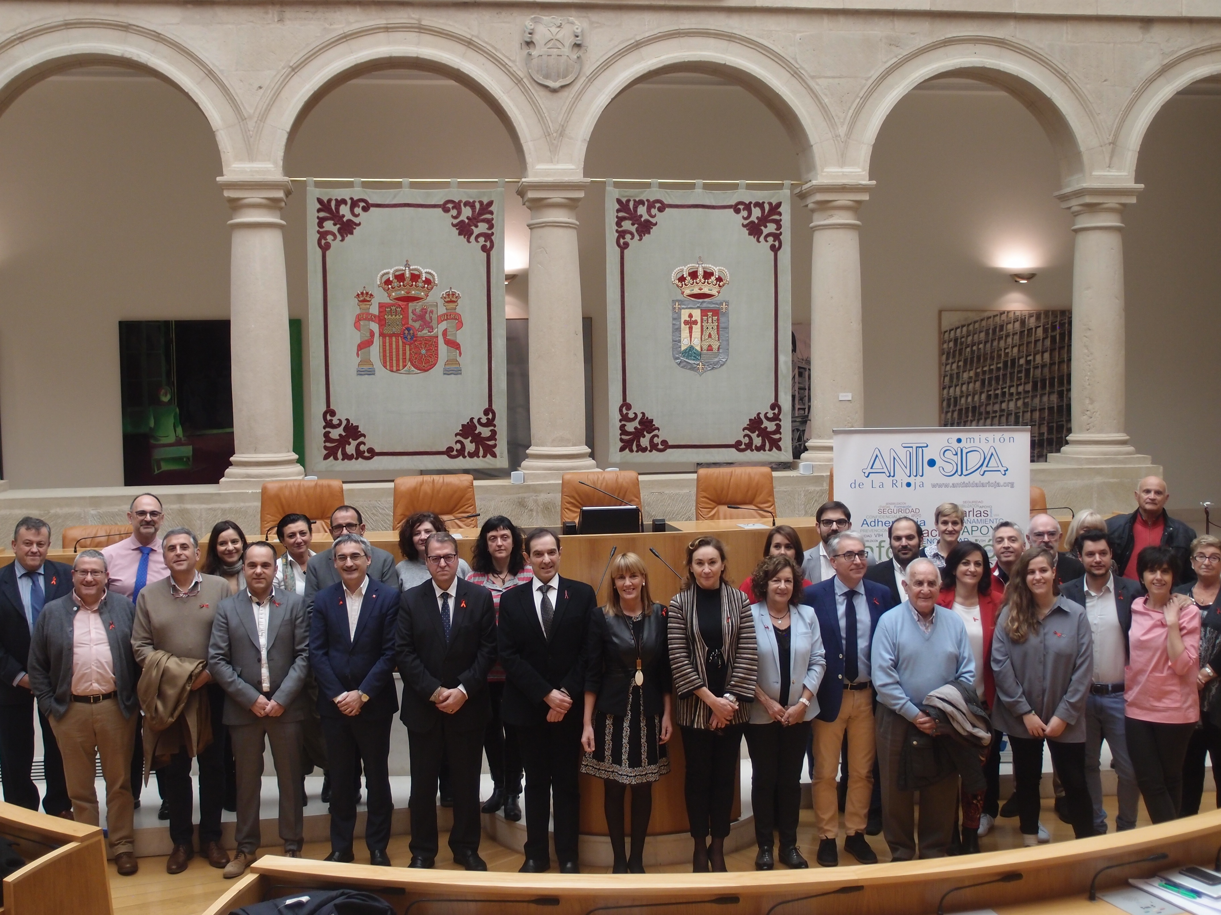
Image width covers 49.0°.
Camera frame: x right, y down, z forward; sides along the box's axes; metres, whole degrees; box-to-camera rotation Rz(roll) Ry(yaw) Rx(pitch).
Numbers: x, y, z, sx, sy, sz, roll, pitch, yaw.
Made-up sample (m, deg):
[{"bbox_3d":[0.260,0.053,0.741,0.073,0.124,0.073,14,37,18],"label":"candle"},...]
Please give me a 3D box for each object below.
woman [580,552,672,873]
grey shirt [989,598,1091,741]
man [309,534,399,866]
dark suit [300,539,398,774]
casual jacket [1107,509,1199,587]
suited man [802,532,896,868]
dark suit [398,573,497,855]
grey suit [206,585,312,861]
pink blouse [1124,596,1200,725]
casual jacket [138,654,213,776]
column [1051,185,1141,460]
[{"bbox_3d":[0.083,1.319,7.033,0.470,1.651,0.340,-1,3,-3],"label":"woman"},{"bbox_3d":[2.394,1.174,7.450,0.540,0.790,0.330,0,3,11],"label":"grey shirt"},{"bbox_3d":[-1.374,1.295,7.165,0.500,1.770,0.380,-1,3,-9],"label":"man"},{"bbox_3d":[-1.526,1.201,7.870,0.550,1.360,0.330,-2,3,-11],"label":"dark suit"},{"bbox_3d":[3.546,0.693,8.768,0.600,0.730,0.320,0,3,14],"label":"casual jacket"},{"bbox_3d":[1.261,1.276,7.141,0.500,1.750,0.360,-1,3,0],"label":"suited man"},{"bbox_3d":[-0.872,1.395,7.120,0.530,1.525,0.330,-1,3,-7],"label":"dark suit"},{"bbox_3d":[-1.862,1.398,7.099,0.530,1.444,0.340,-2,3,-15],"label":"grey suit"},{"bbox_3d":[2.956,1.092,7.179,0.420,0.701,0.300,0,3,18],"label":"pink blouse"},{"bbox_3d":[-2.328,1.366,7.150,0.380,0.670,0.270,-2,3,-18],"label":"casual jacket"},{"bbox_3d":[4.342,-1.159,11.922,0.630,2.430,0.630,-1,3,-9],"label":"column"}]

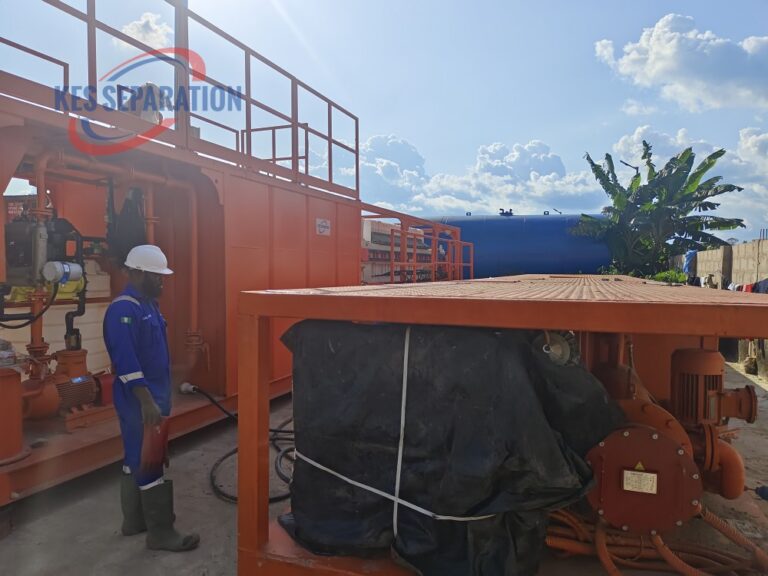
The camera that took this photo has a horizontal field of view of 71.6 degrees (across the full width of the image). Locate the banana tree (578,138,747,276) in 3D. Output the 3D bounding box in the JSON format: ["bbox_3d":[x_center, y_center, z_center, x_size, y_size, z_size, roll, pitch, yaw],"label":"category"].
[{"bbox_3d":[7.707,-1.475,14.957,4.700,5.250,4.200,0,2,0],"label":"banana tree"}]

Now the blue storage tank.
[{"bbox_3d":[3.974,-0.793,17.082,6.000,3.100,3.000,1,2,16],"label":"blue storage tank"}]

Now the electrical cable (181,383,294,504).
[{"bbox_3d":[-1.035,1.143,4.492,1.350,0.640,1.650,0,2,0],"label":"electrical cable"}]

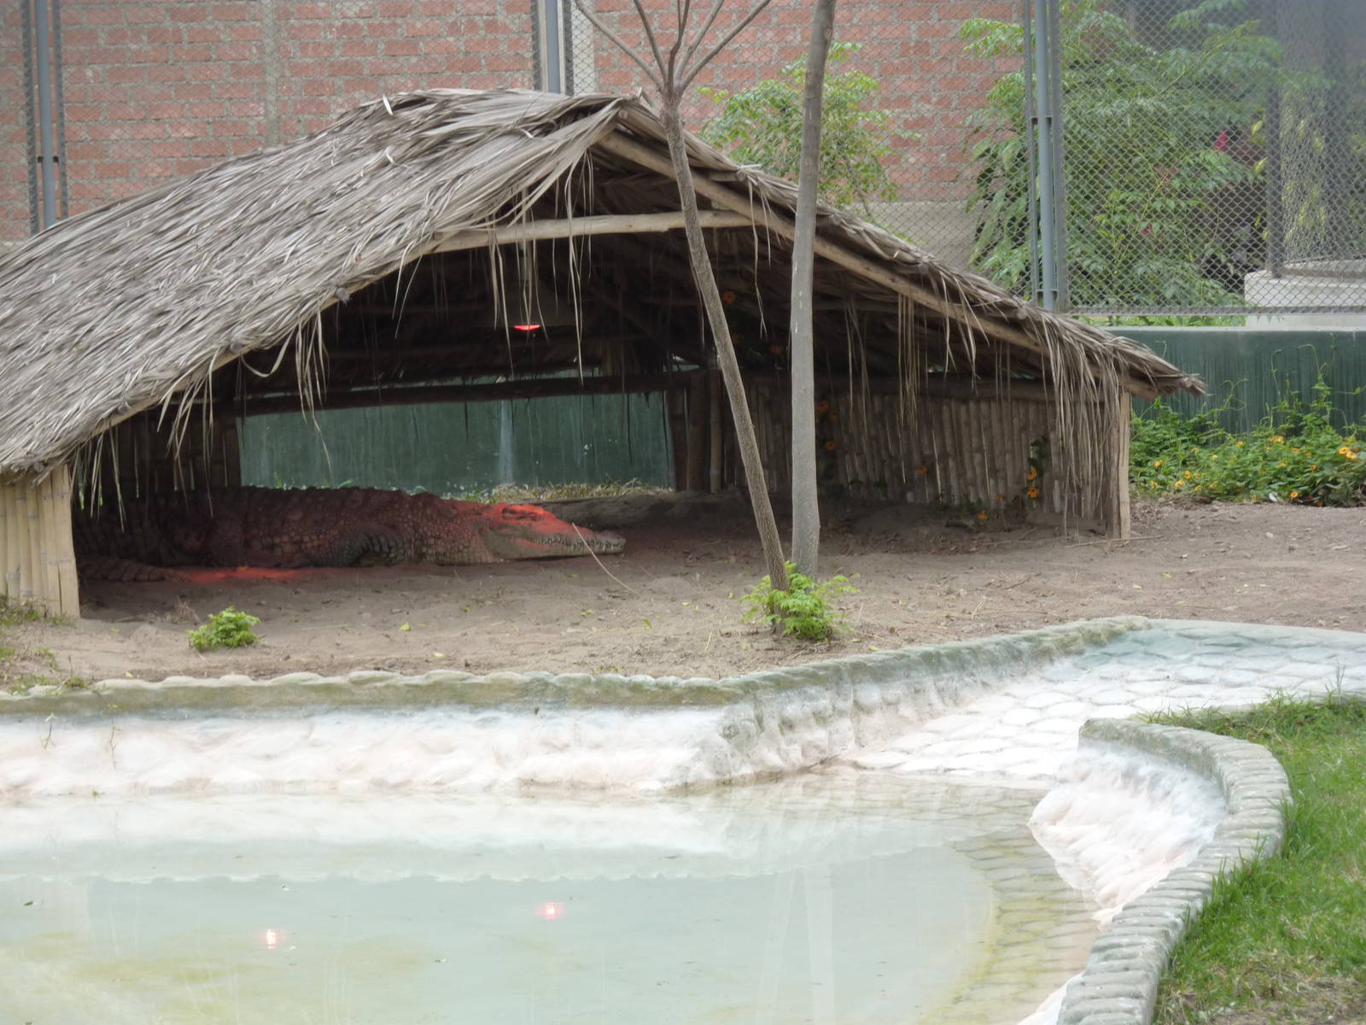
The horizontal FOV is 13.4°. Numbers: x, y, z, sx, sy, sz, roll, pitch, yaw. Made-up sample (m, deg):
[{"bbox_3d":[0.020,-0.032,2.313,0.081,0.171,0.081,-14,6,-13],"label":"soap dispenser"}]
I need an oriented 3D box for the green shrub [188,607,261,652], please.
[{"bbox_3d":[-1.738,0.443,22.000,0.270,0.155,0.240,-2,3,0],"label":"green shrub"}]

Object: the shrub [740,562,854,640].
[{"bbox_3d":[0.429,0.330,21.500,0.420,0.270,0.380,-2,3,0],"label":"shrub"}]

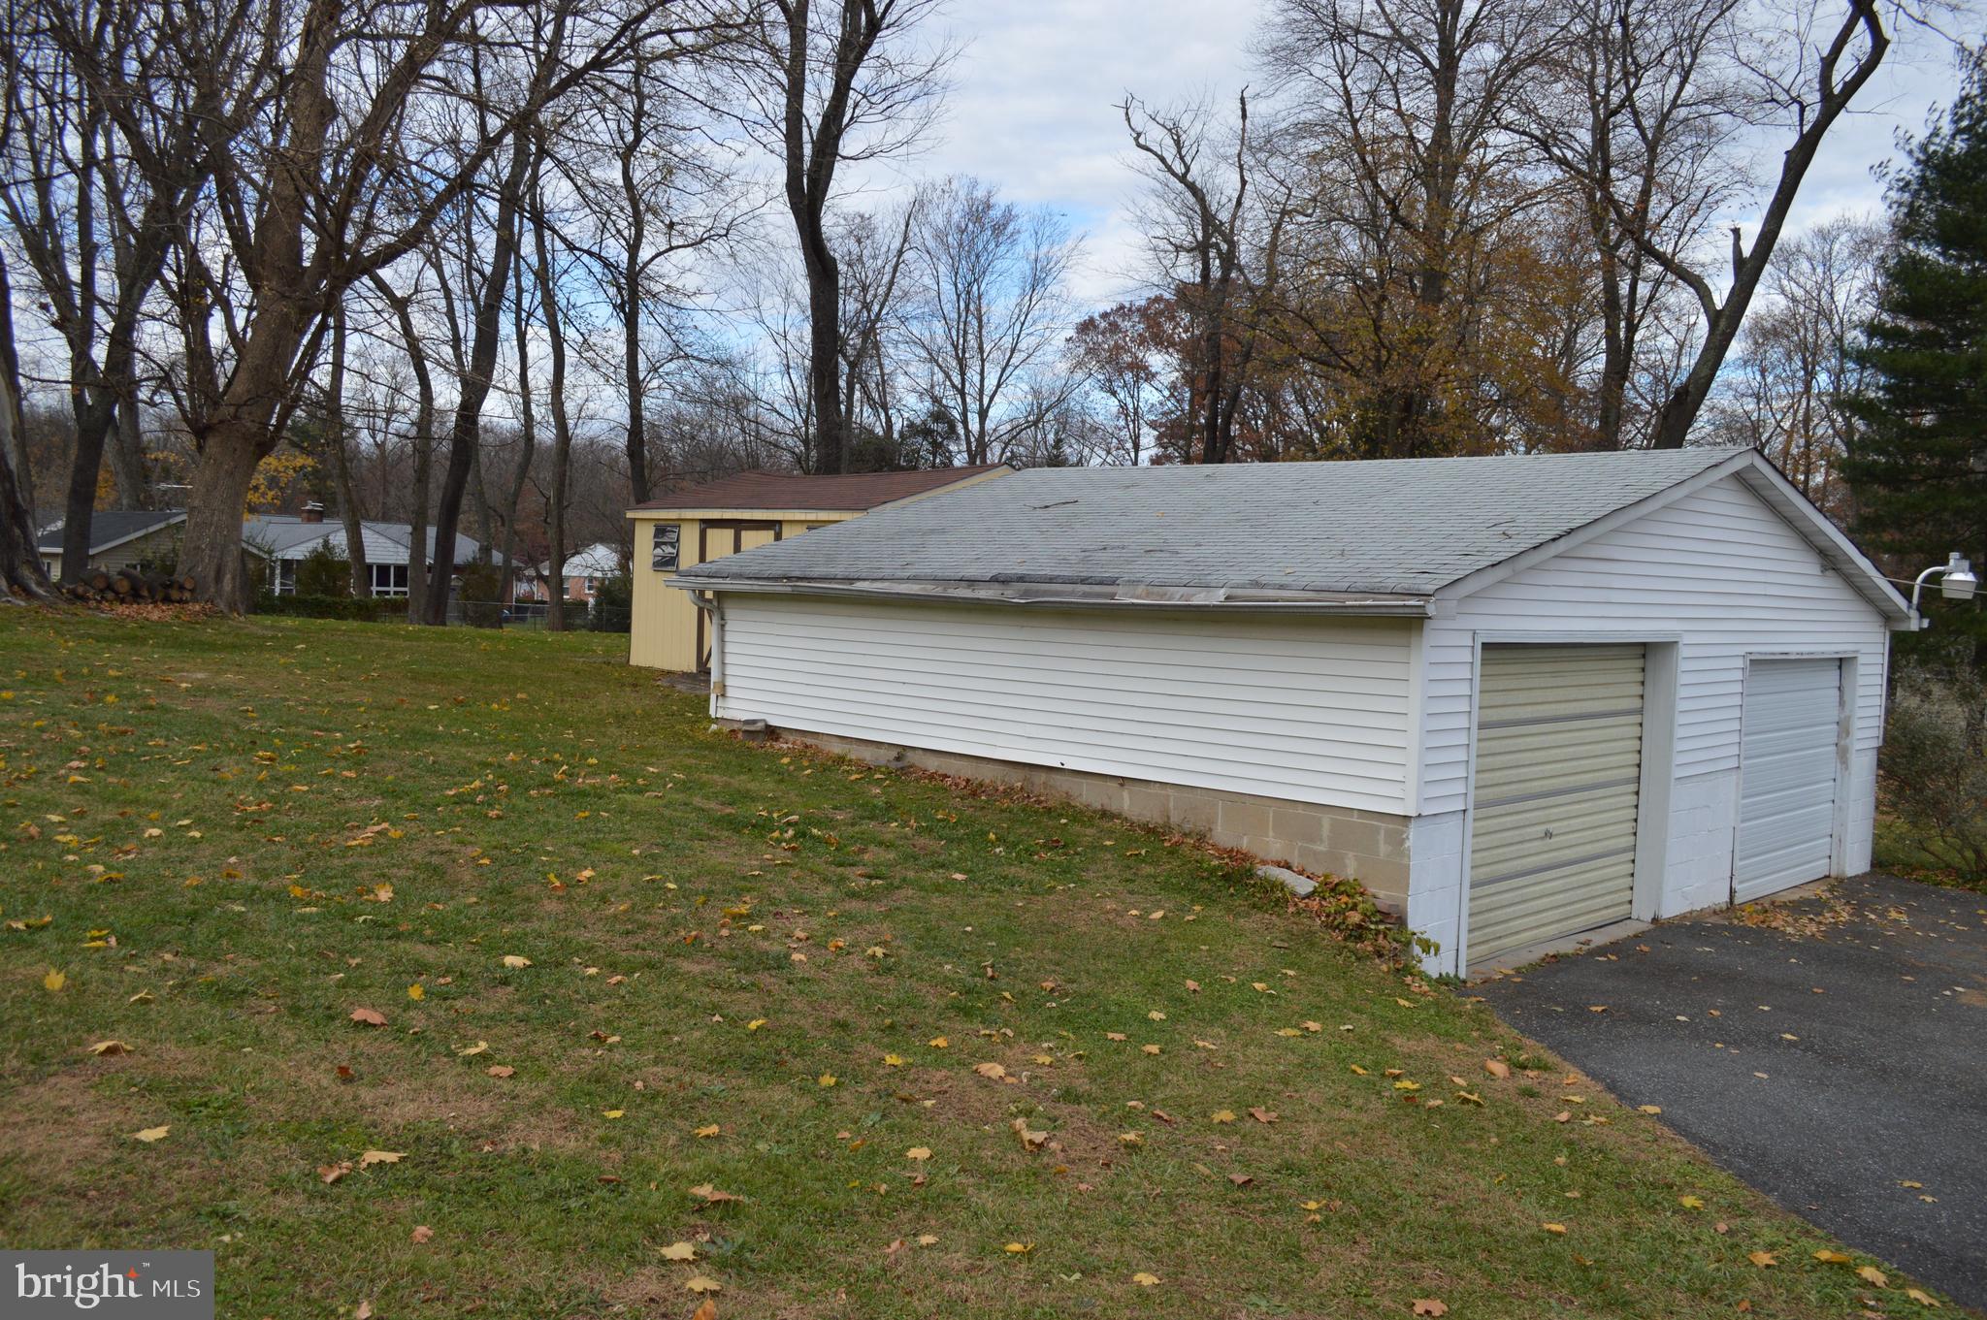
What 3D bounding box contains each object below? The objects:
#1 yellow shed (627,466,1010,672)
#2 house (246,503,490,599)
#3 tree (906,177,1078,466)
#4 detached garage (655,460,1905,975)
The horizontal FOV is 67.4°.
[{"bbox_3d":[-1.660,-1.135,19.050,3.950,2.630,4.850,-1,3,-45],"label":"yellow shed"},{"bbox_3d":[-33.899,-5.728,82.000,14.000,4.900,9.500,0,3,-25],"label":"house"},{"bbox_3d":[-0.100,-7.665,45.000,5.600,14.000,5.600,1,2,0],"label":"tree"},{"bbox_3d":[2.906,-0.006,14.201,8.740,3.680,7.950,-1,3,-43],"label":"detached garage"}]

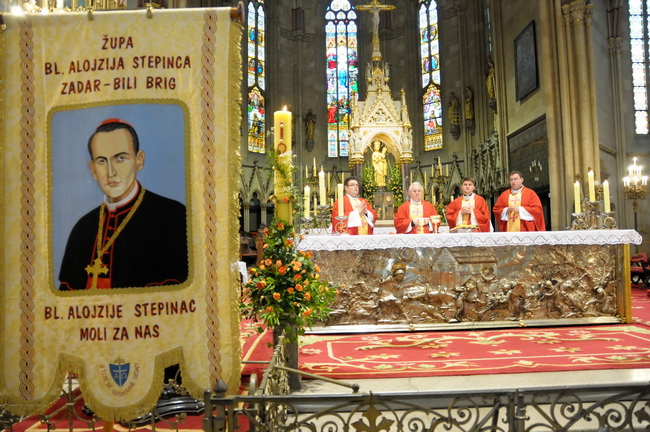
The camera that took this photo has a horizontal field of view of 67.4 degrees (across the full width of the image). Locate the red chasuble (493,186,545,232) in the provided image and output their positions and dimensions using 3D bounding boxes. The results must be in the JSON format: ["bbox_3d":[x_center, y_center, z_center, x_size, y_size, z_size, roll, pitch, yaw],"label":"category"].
[{"bbox_3d":[2.548,0.196,6.319,0.660,1.150,0.420,-3,-4,30],"label":"red chasuble"}]

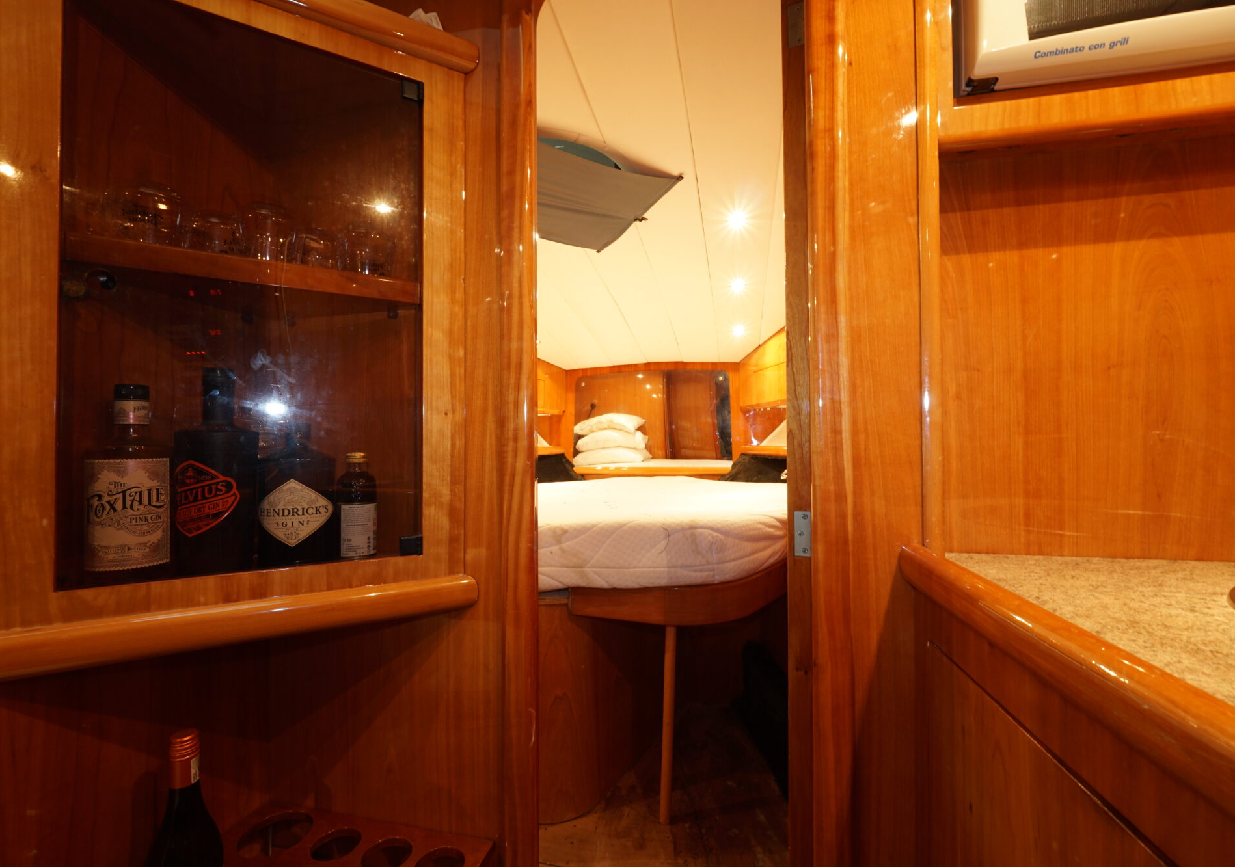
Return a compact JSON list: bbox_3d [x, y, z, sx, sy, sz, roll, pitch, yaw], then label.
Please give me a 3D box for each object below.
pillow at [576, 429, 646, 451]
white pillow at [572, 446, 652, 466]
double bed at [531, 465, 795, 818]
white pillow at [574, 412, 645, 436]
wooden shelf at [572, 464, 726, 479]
[{"bbox_3d":[-0.038,0.048,3.650,0.460,0.130,0.380,-1,-1,13],"label":"pillow"},{"bbox_3d":[-0.034,0.154,3.650,0.470,0.125,0.380,-1,-1,13],"label":"white pillow"},{"bbox_3d":[0.015,0.675,2.450,1.550,0.860,1.970,-1,-1,13],"label":"double bed"},{"bbox_3d":[-0.050,-0.062,3.650,0.460,0.130,0.380,-1,-1,13],"label":"white pillow"},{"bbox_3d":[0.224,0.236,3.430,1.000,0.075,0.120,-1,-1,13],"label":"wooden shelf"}]

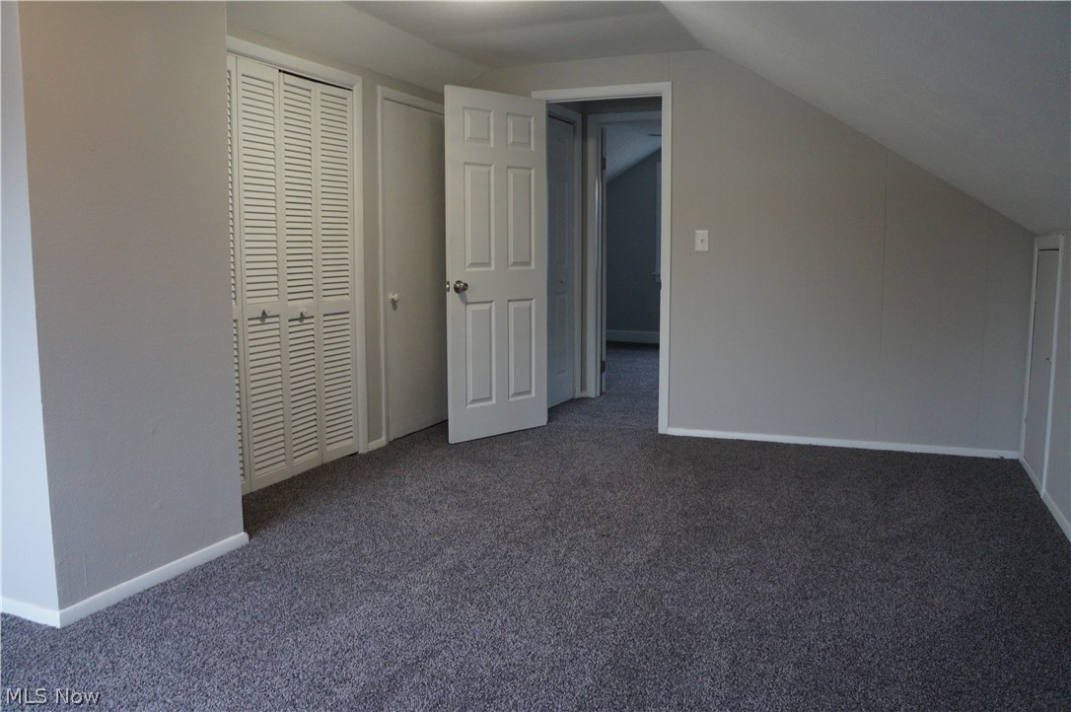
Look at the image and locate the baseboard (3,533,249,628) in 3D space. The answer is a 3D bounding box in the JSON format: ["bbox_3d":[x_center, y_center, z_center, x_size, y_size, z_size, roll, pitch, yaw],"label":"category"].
[{"bbox_3d":[-1.326,0.708,2.684,0.249,0.052,0.752,3,7,23],"label":"baseboard"}]

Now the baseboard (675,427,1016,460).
[{"bbox_3d":[1.702,0.495,4.617,1.890,0.045,0.025,2,7,20],"label":"baseboard"}]

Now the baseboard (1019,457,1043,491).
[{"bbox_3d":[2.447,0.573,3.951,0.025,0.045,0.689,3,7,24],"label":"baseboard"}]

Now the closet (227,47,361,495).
[{"bbox_3d":[-1.157,-0.382,3.930,0.040,1.925,0.850,3,7,23],"label":"closet"}]

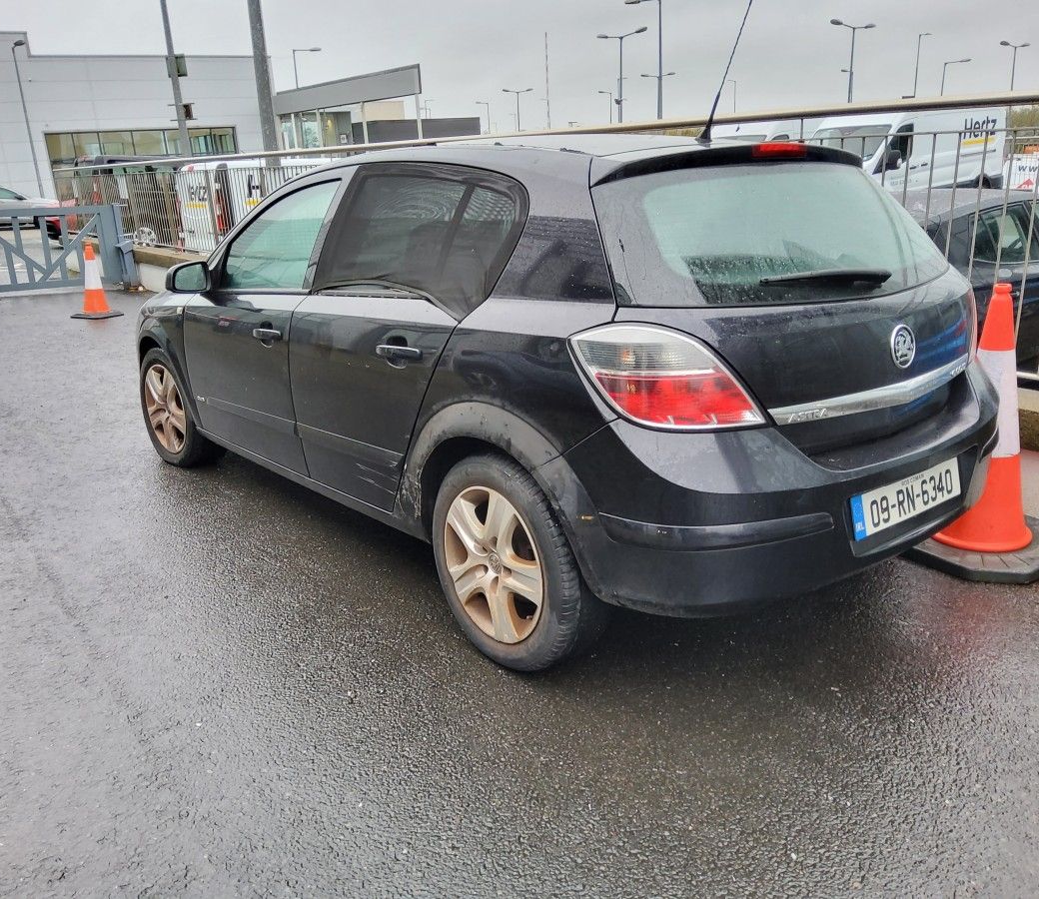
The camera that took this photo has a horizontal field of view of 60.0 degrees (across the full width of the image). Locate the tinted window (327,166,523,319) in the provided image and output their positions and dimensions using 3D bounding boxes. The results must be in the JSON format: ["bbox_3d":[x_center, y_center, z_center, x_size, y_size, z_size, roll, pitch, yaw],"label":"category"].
[{"bbox_3d":[-0.317,-0.626,2.614,0.060,0.452,0.977,15,1,-41],"label":"tinted window"}]

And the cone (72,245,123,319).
[{"bbox_3d":[-5.250,-2.086,11.095,0.530,0.900,0.530,9,20,34],"label":"cone"}]

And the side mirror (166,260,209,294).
[{"bbox_3d":[-1.281,-0.658,3.485,0.200,0.148,0.140,-15,21,-37],"label":"side mirror"}]

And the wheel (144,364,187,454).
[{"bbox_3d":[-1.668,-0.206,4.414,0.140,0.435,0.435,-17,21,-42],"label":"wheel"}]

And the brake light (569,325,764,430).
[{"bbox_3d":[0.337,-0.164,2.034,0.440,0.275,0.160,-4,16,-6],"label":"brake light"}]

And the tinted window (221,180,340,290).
[{"bbox_3d":[-0.901,-0.773,3.316,0.050,0.419,0.813,15,1,-40],"label":"tinted window"}]

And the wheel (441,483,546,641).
[{"bbox_3d":[-0.024,0.297,2.445,0.140,0.435,0.435,-14,20,-37],"label":"wheel"}]

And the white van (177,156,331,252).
[{"bbox_3d":[-3.892,-4.803,18.083,5.100,2.000,2.000,-17,22,-41],"label":"white van"}]

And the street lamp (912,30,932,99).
[{"bbox_3d":[21.322,-18.004,48.386,0.950,8.000,0.280,-5,17,-10],"label":"street lamp"}]

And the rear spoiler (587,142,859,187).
[{"bbox_3d":[0.635,-0.809,2.509,1.200,0.130,0.240,-15,21,-37],"label":"rear spoiler"}]

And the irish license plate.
[{"bbox_3d":[1.008,0.121,2.325,0.520,0.112,0.020,-14,9,-37],"label":"irish license plate"}]

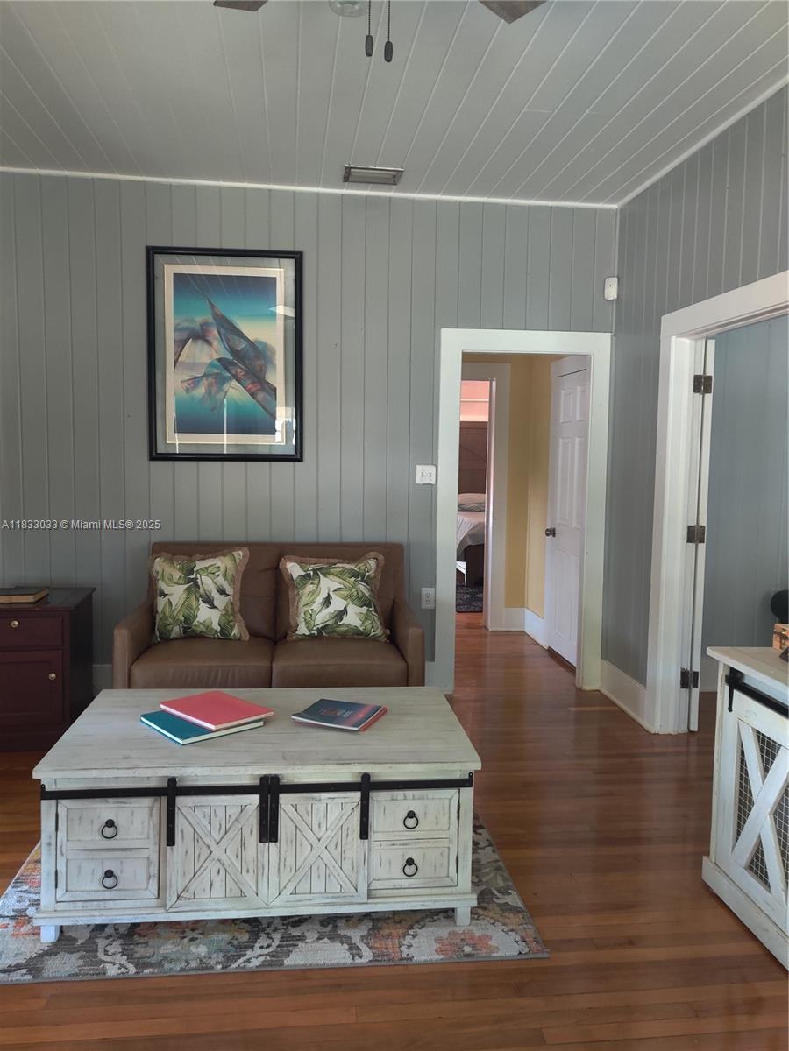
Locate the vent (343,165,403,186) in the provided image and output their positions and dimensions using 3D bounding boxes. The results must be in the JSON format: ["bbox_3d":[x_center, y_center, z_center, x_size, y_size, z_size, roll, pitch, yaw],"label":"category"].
[{"bbox_3d":[-0.116,-1.837,4.318,0.296,0.030,0.229,0,6,-7],"label":"vent"}]

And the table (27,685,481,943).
[{"bbox_3d":[-0.427,0.937,2.829,1.309,0.532,0.777,0,6,-5],"label":"table"}]

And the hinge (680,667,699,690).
[{"bbox_3d":[1.550,0.809,4.290,0.090,0.090,0.015,0,6,-7],"label":"hinge"}]

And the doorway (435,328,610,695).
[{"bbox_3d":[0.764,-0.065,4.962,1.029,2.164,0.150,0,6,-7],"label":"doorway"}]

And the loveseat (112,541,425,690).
[{"bbox_3d":[-0.624,0.597,4.333,1.465,0.934,0.866,0,6,-7],"label":"loveseat"}]

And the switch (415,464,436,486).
[{"bbox_3d":[0.186,-0.297,4.813,0.113,0.113,0.012,0,6,-7],"label":"switch"}]

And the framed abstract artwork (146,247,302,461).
[{"bbox_3d":[-0.942,-0.950,4.603,0.852,1.169,0.030,0,6,-7],"label":"framed abstract artwork"}]

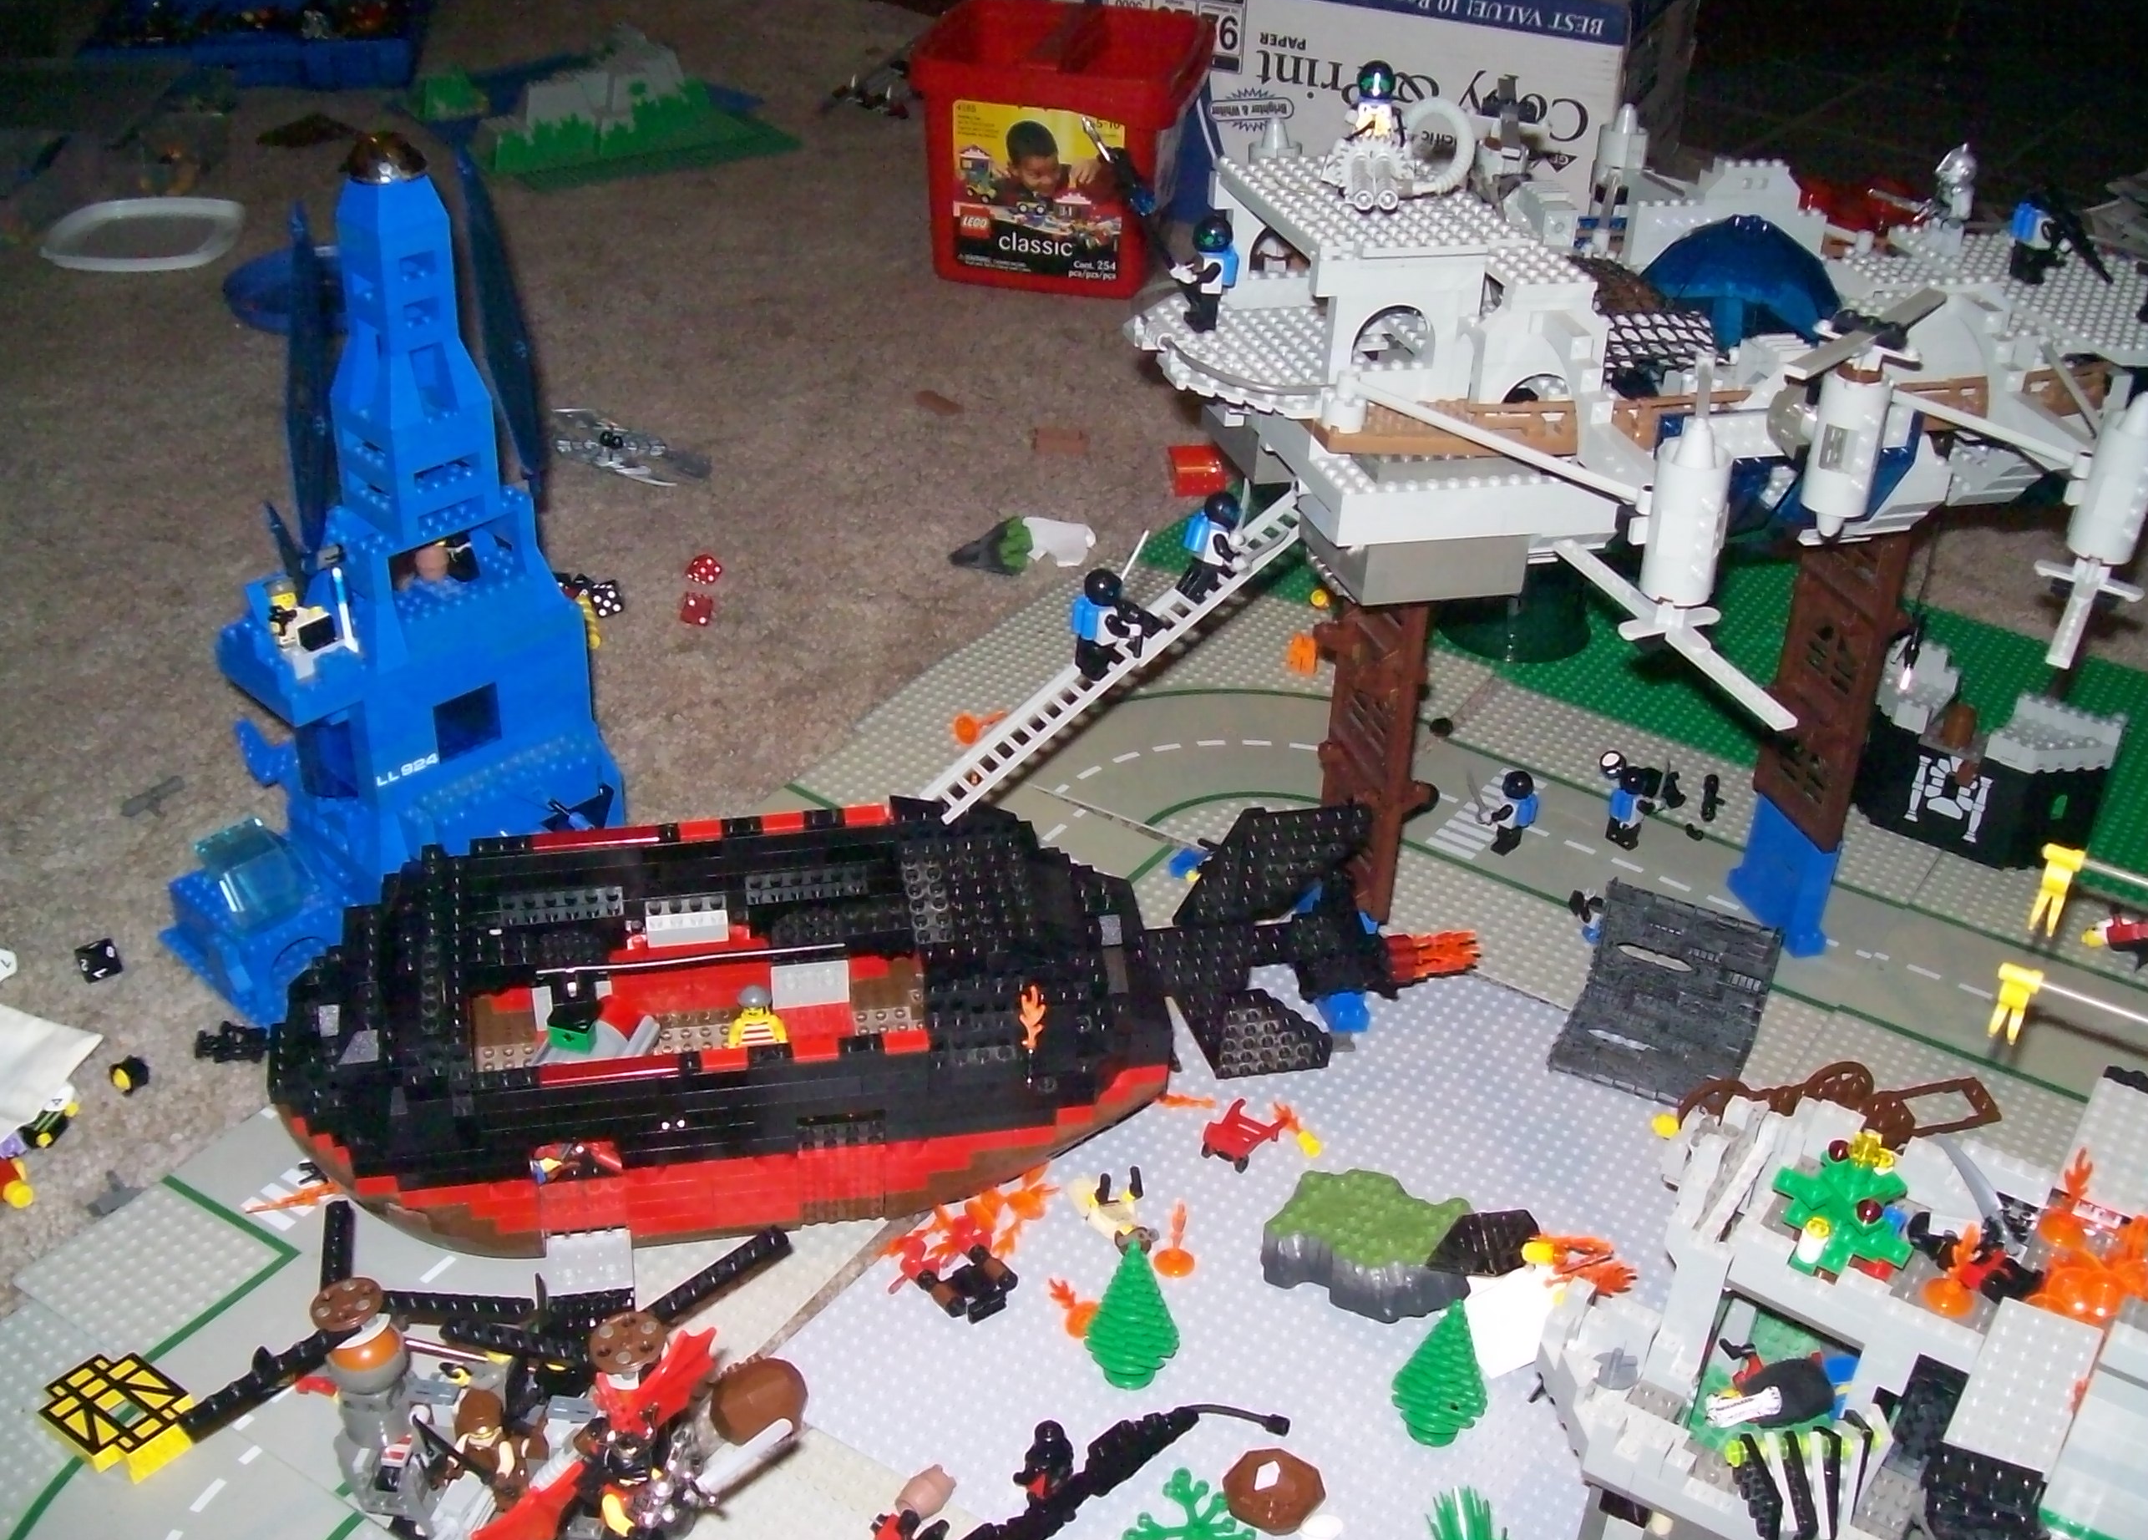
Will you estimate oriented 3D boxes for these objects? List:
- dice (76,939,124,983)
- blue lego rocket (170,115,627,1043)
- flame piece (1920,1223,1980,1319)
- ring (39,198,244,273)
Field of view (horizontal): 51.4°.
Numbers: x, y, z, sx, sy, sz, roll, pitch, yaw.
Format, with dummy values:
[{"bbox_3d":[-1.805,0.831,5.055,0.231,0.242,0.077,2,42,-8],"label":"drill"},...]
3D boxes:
[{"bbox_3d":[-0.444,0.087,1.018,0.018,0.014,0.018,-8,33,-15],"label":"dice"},{"bbox_3d":[-0.299,-0.091,0.970,0.140,0.372,0.202,26,39,34],"label":"blue lego rocket"},{"bbox_3d":[0.278,0.157,0.707,0.017,0.034,0.017,1,31,-1],"label":"flame piece"},{"bbox_3d":[-0.785,-0.452,1.887,0.158,0.011,0.168,-4,32,-7],"label":"ring"}]

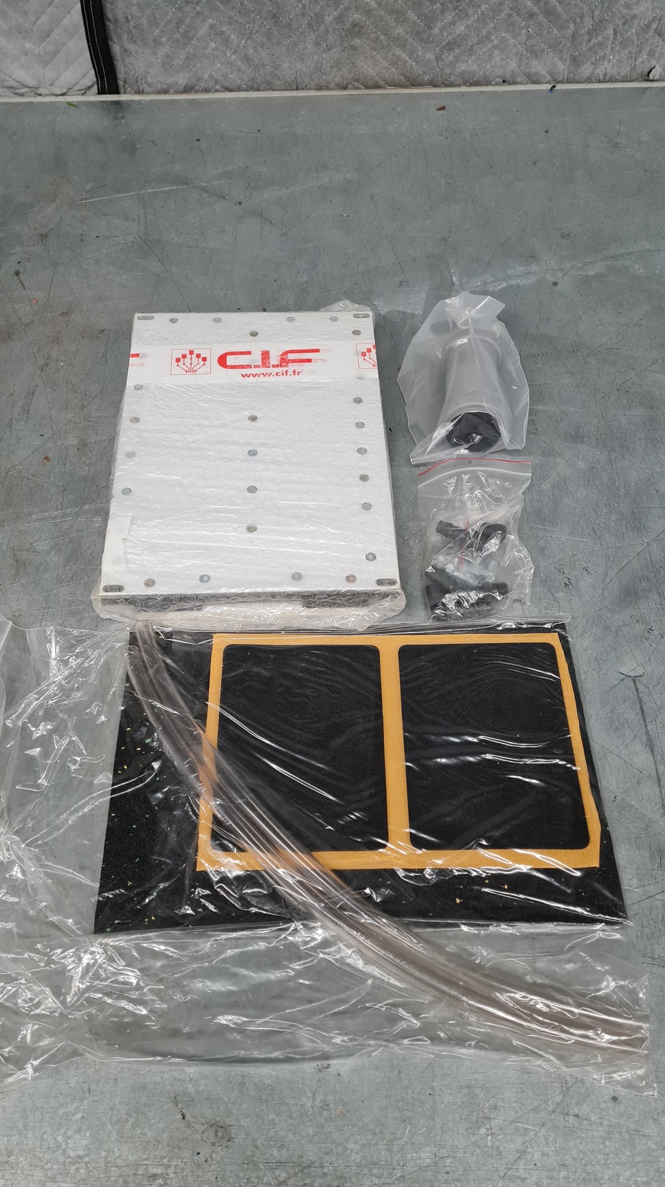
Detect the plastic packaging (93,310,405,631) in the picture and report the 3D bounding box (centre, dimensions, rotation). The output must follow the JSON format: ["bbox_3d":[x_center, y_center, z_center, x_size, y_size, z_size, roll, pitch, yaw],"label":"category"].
[{"bbox_3d":[-0.066,-0.118,0.750,0.227,0.042,0.322,-1,56,-3],"label":"plastic packaging"}]

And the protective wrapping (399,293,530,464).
[{"bbox_3d":[0.120,-0.212,0.813,0.116,0.054,0.196,-1,56,-3],"label":"protective wrapping"}]

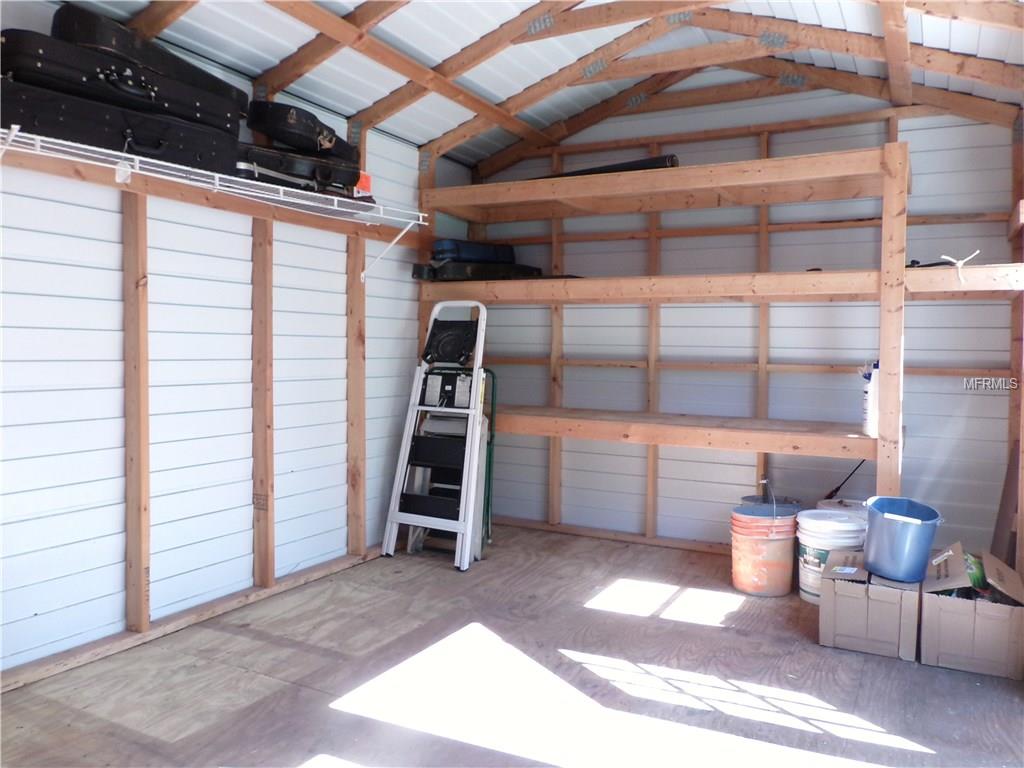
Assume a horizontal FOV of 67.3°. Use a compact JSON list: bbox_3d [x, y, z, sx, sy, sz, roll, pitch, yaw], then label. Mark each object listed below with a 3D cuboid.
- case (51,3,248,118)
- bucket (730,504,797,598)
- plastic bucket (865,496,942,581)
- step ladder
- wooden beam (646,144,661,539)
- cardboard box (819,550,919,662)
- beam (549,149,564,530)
[{"bbox_3d":[-1.224,-1.060,2.634,0.280,0.130,0.760,2,2,29],"label":"case"},{"bbox_3d":[1.134,0.748,3.482,0.285,0.356,0.285,2,3,27],"label":"bucket"},{"bbox_3d":[1.487,0.592,2.933,0.285,0.270,0.270,9,5,29],"label":"plastic bucket"},{"bbox_3d":[-0.363,0.235,4.075,0.540,1.380,0.130,2,-7,26],"label":"step ladder"},{"bbox_3d":[0.787,-0.226,4.231,0.041,2.144,0.087,1,3,27],"label":"wooden beam"},{"bbox_3d":[1.369,0.830,2.931,0.315,0.250,0.410,2,3,27],"label":"cardboard box"},{"bbox_3d":[0.266,-0.247,4.500,0.041,2.144,0.087,2,3,27],"label":"beam"}]

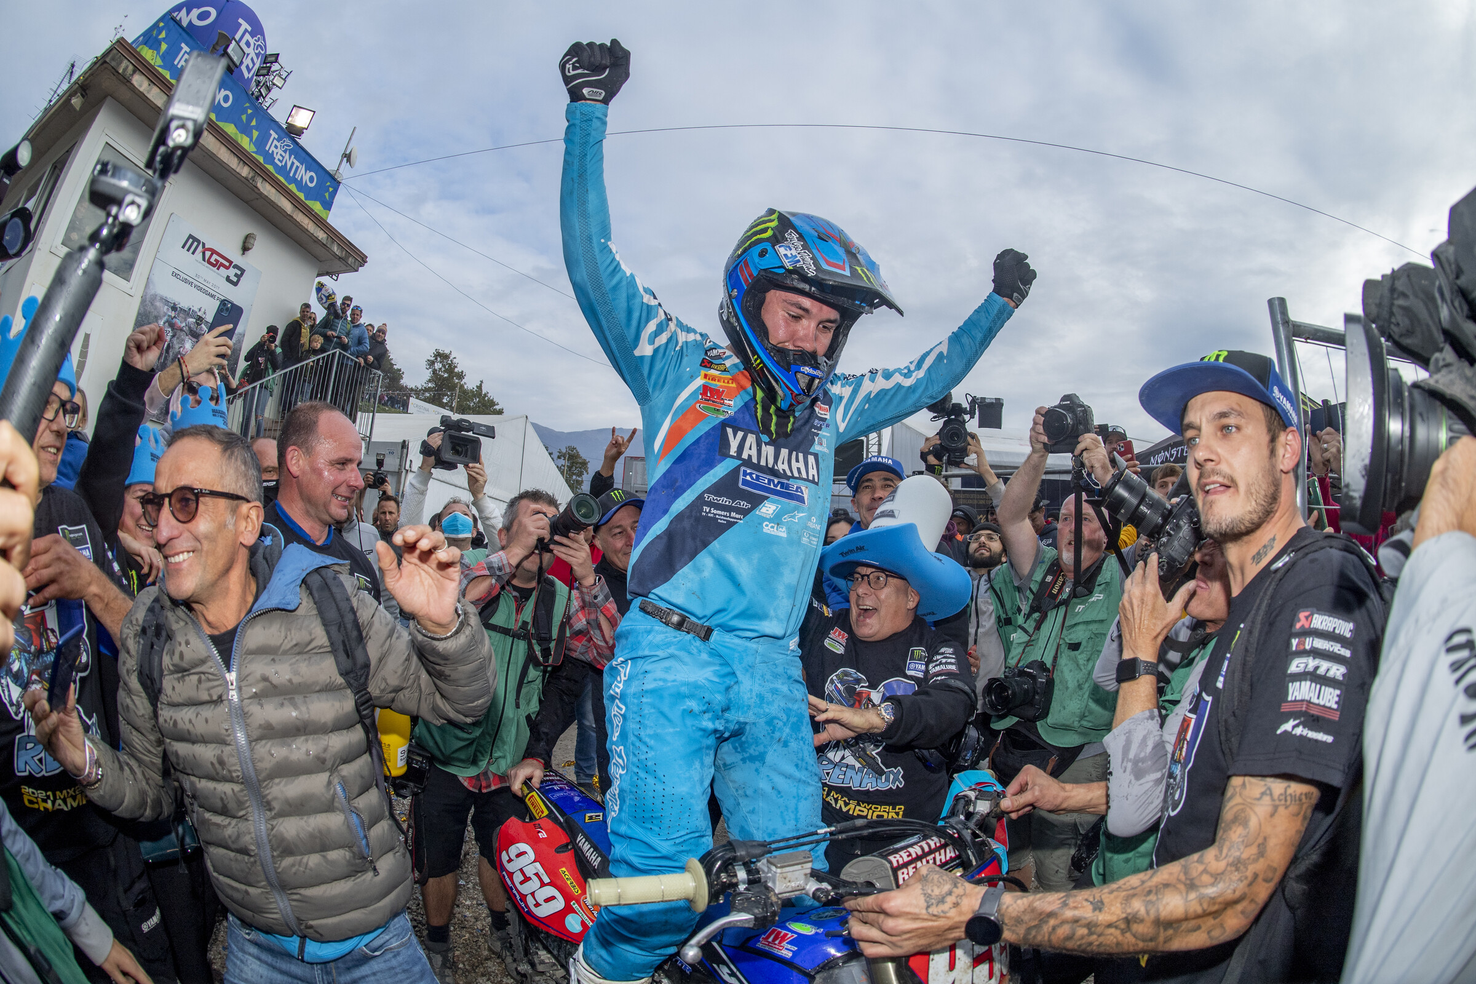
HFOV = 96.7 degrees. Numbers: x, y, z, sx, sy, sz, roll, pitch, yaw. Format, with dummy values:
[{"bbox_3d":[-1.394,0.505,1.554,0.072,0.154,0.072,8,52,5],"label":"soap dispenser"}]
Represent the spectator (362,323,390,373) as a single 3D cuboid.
[{"bbox_3d":[-5.247,-1.587,9.400,0.500,1.620,0.450,6,-8,-17],"label":"spectator"}]

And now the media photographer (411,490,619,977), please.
[{"bbox_3d":[-0.729,0.790,2.100,0.650,1.660,0.600,9,-9,-37],"label":"media photographer"}]

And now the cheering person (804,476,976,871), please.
[{"bbox_3d":[0.330,0.770,1.660,0.650,1.660,0.550,1,-8,21],"label":"cheering person"}]

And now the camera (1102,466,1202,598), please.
[{"bbox_3d":[0.746,0.063,1.190,0.210,0.150,0.125,36,18,0],"label":"camera"}]

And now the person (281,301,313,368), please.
[{"bbox_3d":[-6.219,-1.812,9.200,0.370,1.740,0.500,0,-8,26],"label":"person"}]

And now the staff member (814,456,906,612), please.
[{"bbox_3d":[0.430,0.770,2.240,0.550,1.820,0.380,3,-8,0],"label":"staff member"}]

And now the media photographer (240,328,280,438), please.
[{"bbox_3d":[-6.355,-1.346,8.700,0.540,1.730,0.460,9,-9,-37],"label":"media photographer"}]

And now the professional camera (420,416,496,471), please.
[{"bbox_3d":[-1.290,-0.222,3.000,0.220,0.220,0.340,9,-9,-34],"label":"professional camera"}]

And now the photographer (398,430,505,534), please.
[{"bbox_3d":[-1.426,0.675,3.200,0.580,2.050,0.470,8,-9,-30],"label":"photographer"}]

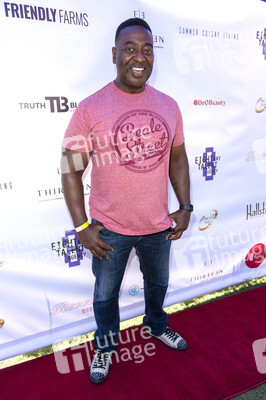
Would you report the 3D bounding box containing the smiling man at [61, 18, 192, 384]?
[{"bbox_3d":[-0.015,0.074,1.570,0.650,1.800,0.370,-6,18,-19],"label":"smiling man"}]

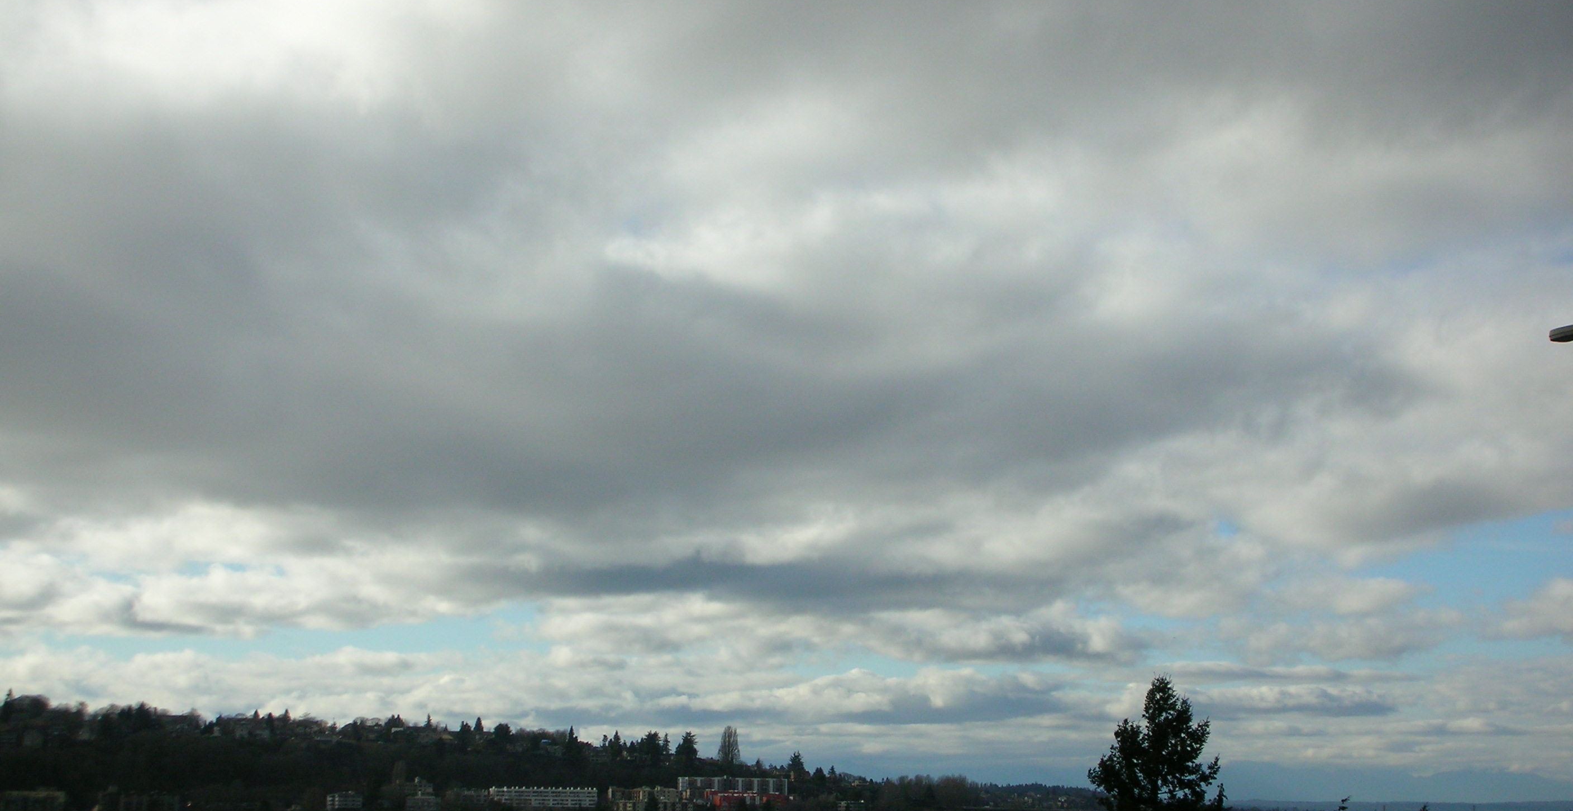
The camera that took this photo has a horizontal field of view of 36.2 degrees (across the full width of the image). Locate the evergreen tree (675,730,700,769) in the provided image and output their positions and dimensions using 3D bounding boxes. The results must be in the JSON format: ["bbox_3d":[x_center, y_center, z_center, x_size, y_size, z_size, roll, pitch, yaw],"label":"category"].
[{"bbox_3d":[-78.760,274.690,1918.840,18.460,30.510,18.460,0,-9,0],"label":"evergreen tree"}]

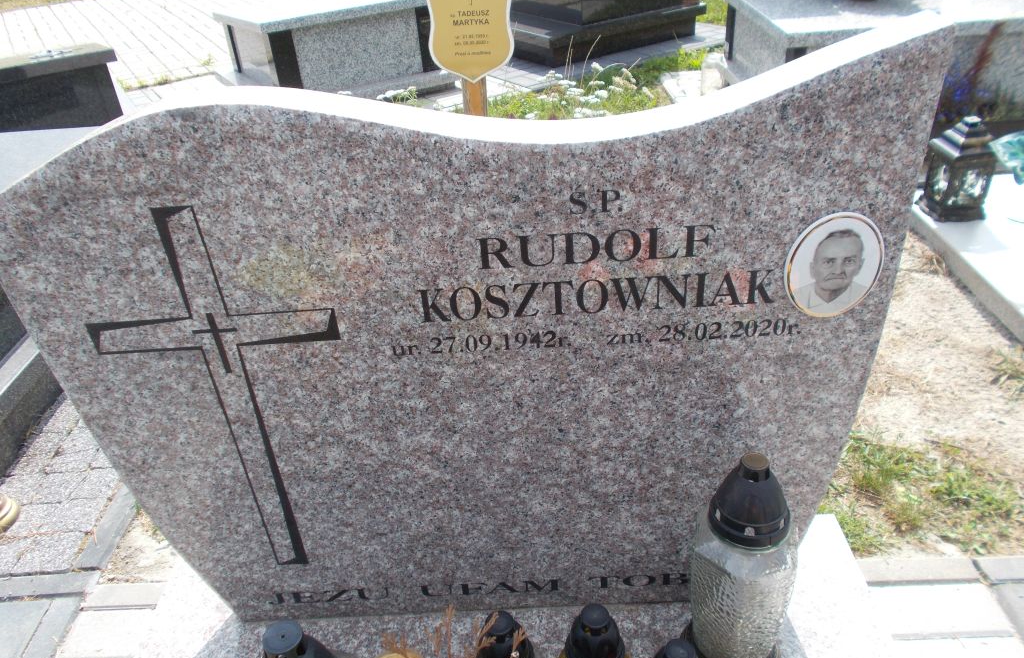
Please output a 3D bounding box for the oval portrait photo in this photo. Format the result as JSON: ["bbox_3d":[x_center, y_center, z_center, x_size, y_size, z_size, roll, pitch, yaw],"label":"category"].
[{"bbox_3d":[0.323,-0.058,0.769,0.098,0.125,0.014,-3,33,2],"label":"oval portrait photo"}]

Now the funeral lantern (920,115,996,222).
[{"bbox_3d":[1.372,-0.496,2.348,0.142,0.296,0.142,-3,33,2],"label":"funeral lantern"}]

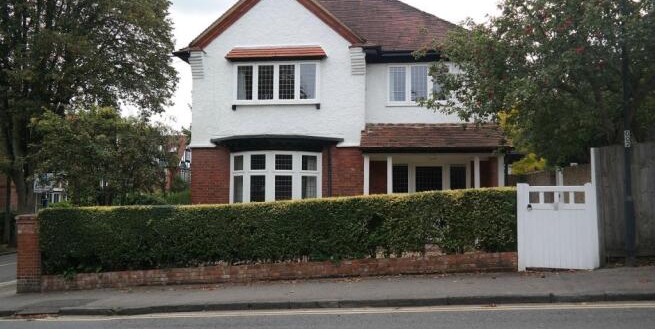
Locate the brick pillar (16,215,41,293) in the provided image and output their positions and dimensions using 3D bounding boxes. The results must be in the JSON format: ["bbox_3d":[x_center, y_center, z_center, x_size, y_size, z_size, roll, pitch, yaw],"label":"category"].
[{"bbox_3d":[-6.796,2.032,11.336,0.480,1.760,0.480,0,-2,11],"label":"brick pillar"}]

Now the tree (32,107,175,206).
[{"bbox_3d":[-6.200,0.592,13.487,3.800,4.400,3.600,0,-2,9],"label":"tree"}]

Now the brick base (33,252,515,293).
[{"bbox_3d":[-1.480,2.246,10.224,10.230,0.380,0.240,-5,-3,11],"label":"brick base"}]

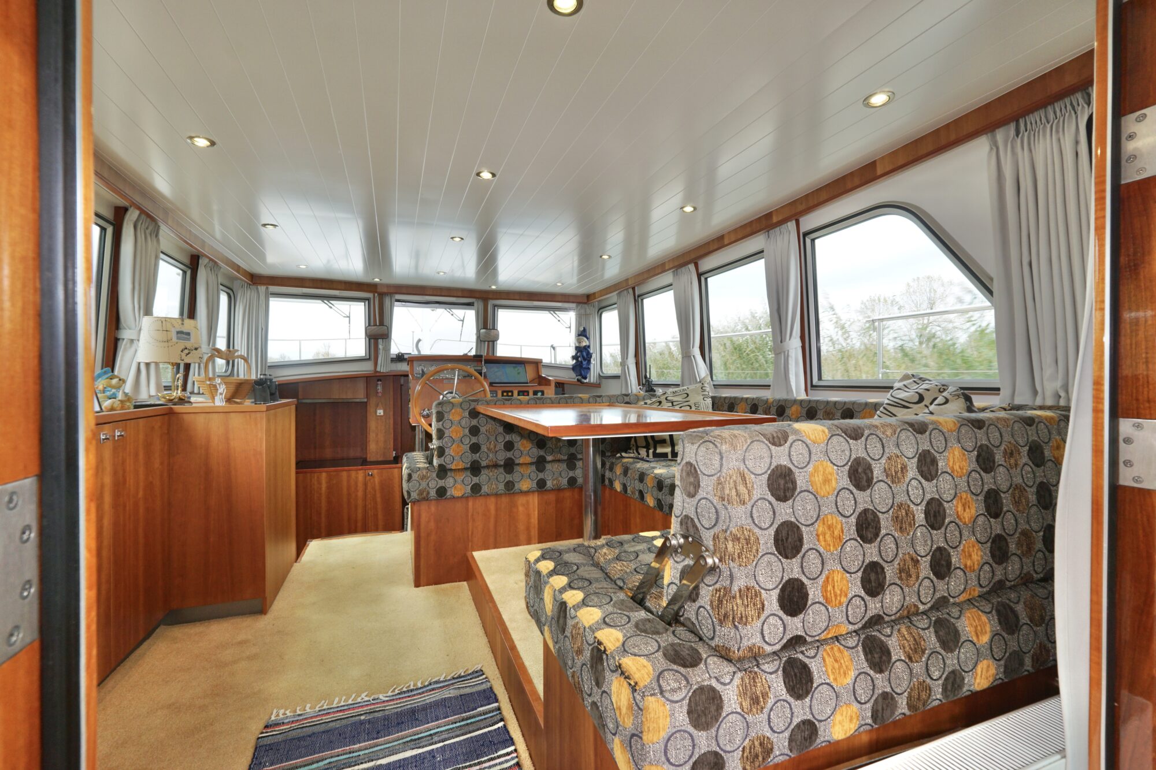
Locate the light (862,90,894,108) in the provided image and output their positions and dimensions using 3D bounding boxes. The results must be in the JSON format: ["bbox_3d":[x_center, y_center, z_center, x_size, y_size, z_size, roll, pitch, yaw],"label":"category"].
[{"bbox_3d":[0.985,-0.944,1.579,0.088,0.030,0.088,0,0,-23],"label":"light"}]

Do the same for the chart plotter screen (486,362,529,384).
[{"bbox_3d":[-0.575,-0.091,3.848,0.320,0.200,0.030,0,-35,-23],"label":"chart plotter screen"}]

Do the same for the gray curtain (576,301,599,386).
[{"bbox_3d":[0.102,-0.443,5.141,0.280,0.880,0.120,0,0,-13],"label":"gray curtain"}]

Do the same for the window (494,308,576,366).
[{"bbox_3d":[-0.441,-0.491,5.064,0.890,0.635,0.050,0,0,-17],"label":"window"}]

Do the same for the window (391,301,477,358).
[{"bbox_3d":[-1.409,-0.523,4.760,0.860,0.610,0.050,0,0,-21],"label":"window"}]

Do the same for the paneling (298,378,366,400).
[{"bbox_3d":[-2.008,0.030,3.951,0.510,0.165,0.030,0,0,-23],"label":"paneling"}]

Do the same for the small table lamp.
[{"bbox_3d":[-1.793,-0.103,2.131,0.230,0.385,0.230,0,0,-23],"label":"small table lamp"}]

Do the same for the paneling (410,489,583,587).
[{"bbox_3d":[-0.350,0.783,2.541,0.980,0.415,0.040,0,0,-23],"label":"paneling"}]

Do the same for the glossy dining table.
[{"bbox_3d":[0.072,0.485,2.039,0.800,0.745,1.150,0,0,-23],"label":"glossy dining table"}]

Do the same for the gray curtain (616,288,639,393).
[{"bbox_3d":[0.436,-0.379,4.218,0.100,0.930,0.300,0,0,-23],"label":"gray curtain"}]

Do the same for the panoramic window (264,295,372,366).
[{"bbox_3d":[-2.342,-0.489,4.361,0.850,0.650,0.050,0,0,-27],"label":"panoramic window"}]

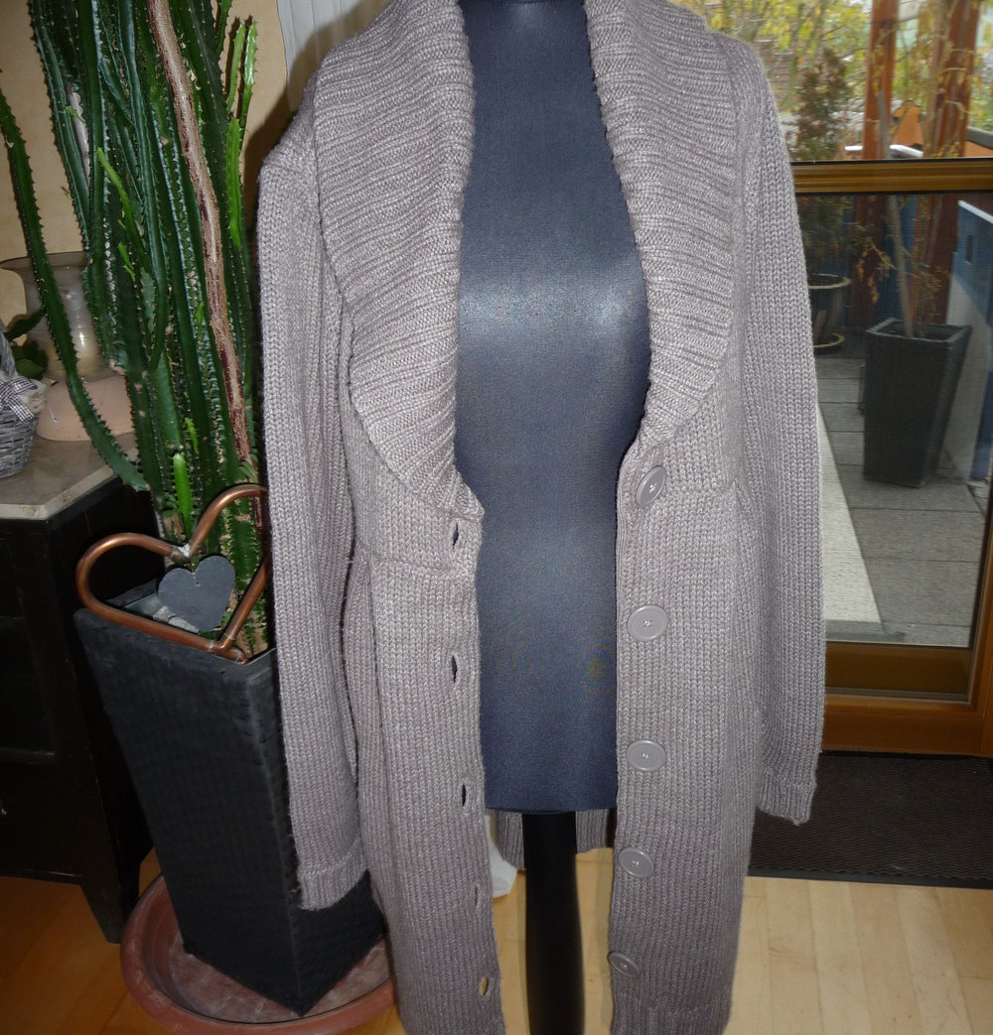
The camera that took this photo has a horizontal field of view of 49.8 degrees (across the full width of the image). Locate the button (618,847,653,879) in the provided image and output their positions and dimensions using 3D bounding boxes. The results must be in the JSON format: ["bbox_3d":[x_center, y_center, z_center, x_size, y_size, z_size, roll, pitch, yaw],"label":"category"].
[{"bbox_3d":[0.122,0.301,0.930,0.034,0.034,0.006,10,28,29],"label":"button"}]

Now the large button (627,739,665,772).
[{"bbox_3d":[0.128,0.204,0.915,0.034,0.034,0.006,3,28,15],"label":"large button"}]

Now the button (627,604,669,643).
[{"bbox_3d":[0.123,0.086,0.868,0.034,0.034,0.006,-5,25,-6],"label":"button"}]

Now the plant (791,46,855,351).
[{"bbox_3d":[1.579,-1.529,5.221,0.410,1.418,0.410,2,22,11],"label":"plant"}]

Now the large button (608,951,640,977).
[{"bbox_3d":[0.114,0.400,0.956,0.034,0.034,0.006,13,36,34],"label":"large button"}]

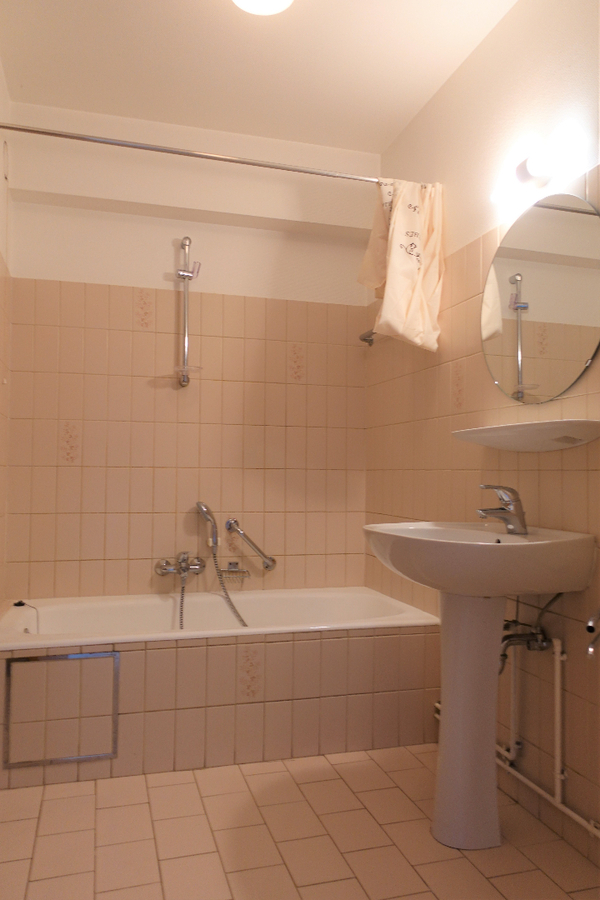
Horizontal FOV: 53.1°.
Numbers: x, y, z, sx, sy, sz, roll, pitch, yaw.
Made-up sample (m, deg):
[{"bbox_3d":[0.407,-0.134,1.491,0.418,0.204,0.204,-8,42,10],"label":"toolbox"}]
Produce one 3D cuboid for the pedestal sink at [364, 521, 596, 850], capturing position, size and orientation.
[{"bbox_3d":[0.446,0.637,1.698,0.497,0.835,0.559,2,-2,-17],"label":"pedestal sink"}]

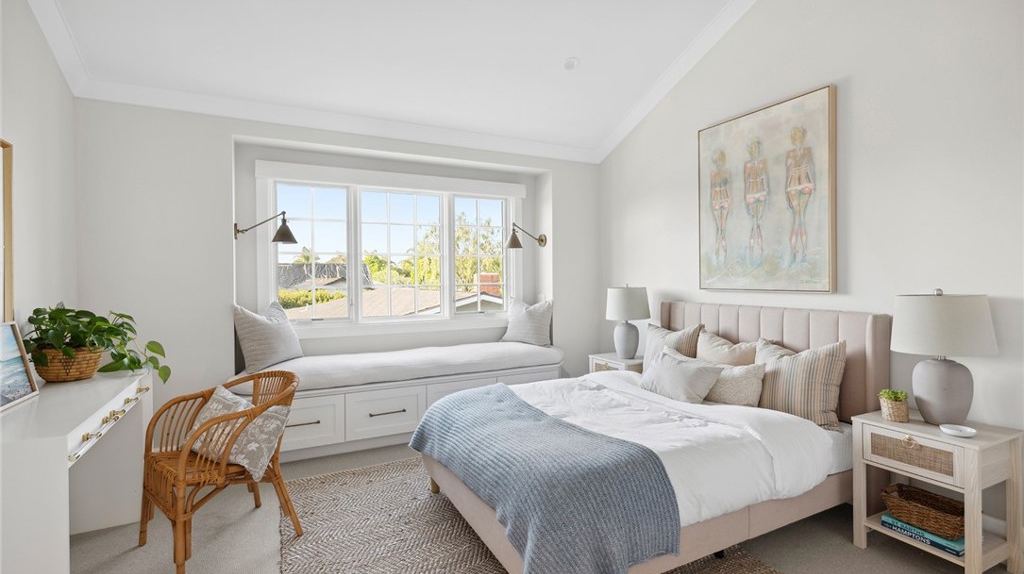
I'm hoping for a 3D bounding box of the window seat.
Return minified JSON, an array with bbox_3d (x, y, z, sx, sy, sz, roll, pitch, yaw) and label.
[{"bbox_3d":[-0.842,0.928,3.956,2.769,0.676,0.517,-1,1,-27],"label":"window seat"}]

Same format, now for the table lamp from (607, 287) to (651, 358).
[{"bbox_3d":[1.005,0.298,3.973,0.375,0.639,0.375,-1,1,0],"label":"table lamp"}]

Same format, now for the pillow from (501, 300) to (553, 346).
[{"bbox_3d":[0.157,0.358,4.542,0.484,0.451,0.146,-1,-12,37],"label":"pillow"}]

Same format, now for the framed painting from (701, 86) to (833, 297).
[{"bbox_3d":[1.716,-0.592,3.157,0.062,1.235,0.954,-1,1,-27],"label":"framed painting"}]

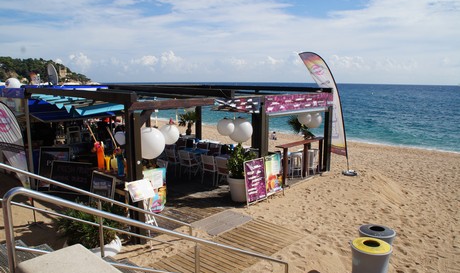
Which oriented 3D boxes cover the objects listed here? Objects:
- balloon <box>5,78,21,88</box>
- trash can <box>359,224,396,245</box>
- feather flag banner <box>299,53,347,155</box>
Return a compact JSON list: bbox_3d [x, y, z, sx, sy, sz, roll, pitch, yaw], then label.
[{"bbox_3d":[-6.232,-1.477,9.896,0.375,0.375,0.375,0,9,0],"label":"balloon"},{"bbox_3d":[2.129,1.769,5.024,0.500,0.800,0.500,0,9,0],"label":"trash can"},{"bbox_3d":[2.995,-1.046,11.136,1.653,3.304,0.150,4,10,24],"label":"feather flag banner"}]

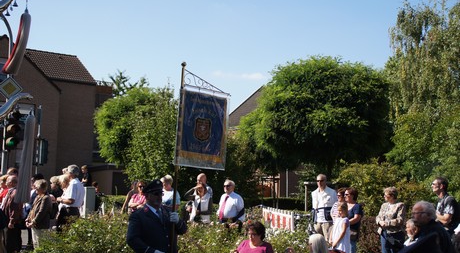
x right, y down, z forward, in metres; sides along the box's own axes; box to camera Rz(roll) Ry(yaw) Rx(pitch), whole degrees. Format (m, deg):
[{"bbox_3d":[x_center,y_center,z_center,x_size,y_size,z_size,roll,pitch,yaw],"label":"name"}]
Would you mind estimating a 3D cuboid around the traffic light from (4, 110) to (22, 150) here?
[{"bbox_3d":[-4.439,0.088,13.600,0.280,0.820,0.350,5,-9,-30],"label":"traffic light"}]

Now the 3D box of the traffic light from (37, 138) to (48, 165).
[{"bbox_3d":[-4.021,0.550,14.300,0.270,0.560,0.250,2,-8,-6],"label":"traffic light"}]

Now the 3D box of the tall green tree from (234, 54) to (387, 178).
[{"bbox_3d":[2.190,0.780,17.155,4.100,5.300,4.100,1,-7,0],"label":"tall green tree"}]

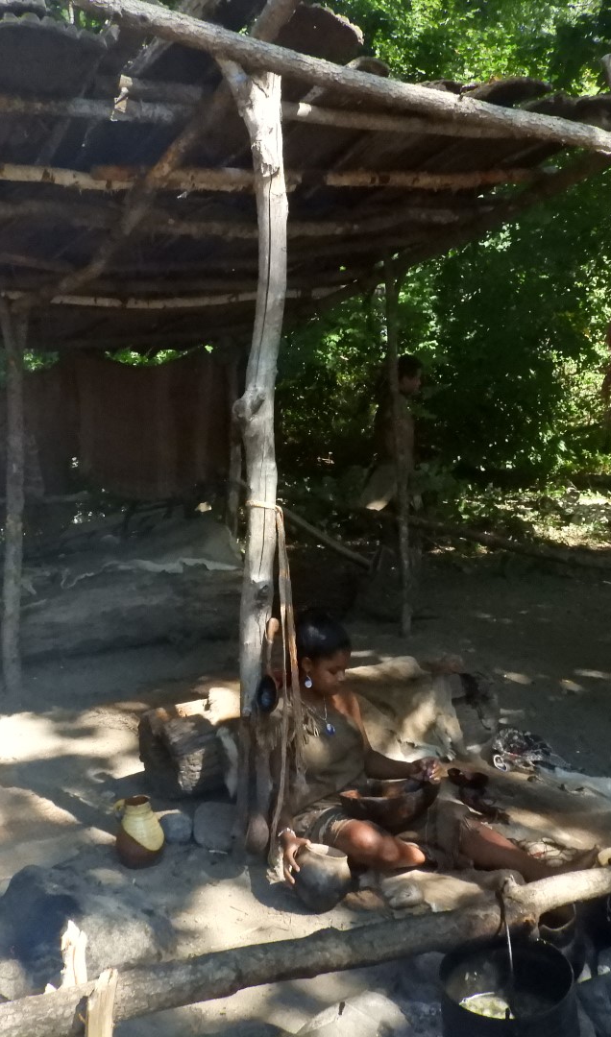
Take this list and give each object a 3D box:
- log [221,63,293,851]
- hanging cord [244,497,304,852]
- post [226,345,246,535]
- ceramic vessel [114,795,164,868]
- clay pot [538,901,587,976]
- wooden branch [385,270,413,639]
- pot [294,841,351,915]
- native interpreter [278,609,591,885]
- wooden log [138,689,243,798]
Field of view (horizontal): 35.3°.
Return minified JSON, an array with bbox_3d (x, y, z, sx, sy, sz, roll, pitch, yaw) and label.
[{"bbox_3d":[-0.143,-0.132,2.880,0.170,2.395,0.140,0,6,0],"label":"log"},{"bbox_3d":[-0.089,0.470,2.877,0.165,1.056,0.120,0,6,0],"label":"hanging cord"},{"bbox_3d":[-0.515,-0.339,7.122,0.100,1.808,0.100,1,8,0],"label":"post"},{"bbox_3d":[-0.546,1.031,3.155,0.150,0.200,0.155,0,8,0],"label":"ceramic vessel"},{"bbox_3d":[0.659,1.115,2.559,0.175,0.190,0.175,0,8,0],"label":"clay pot"},{"bbox_3d":[0.569,-0.381,5.838,0.090,2.273,0.090,-3,8,0],"label":"wooden branch"},{"bbox_3d":[0.048,1.035,2.770,0.165,0.165,0.165,0,6,0],"label":"pot"},{"bbox_3d":[0.340,0.731,3.203,1.050,0.780,0.620,5,10,33],"label":"native interpreter"},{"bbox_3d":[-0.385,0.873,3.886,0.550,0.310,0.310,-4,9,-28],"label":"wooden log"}]

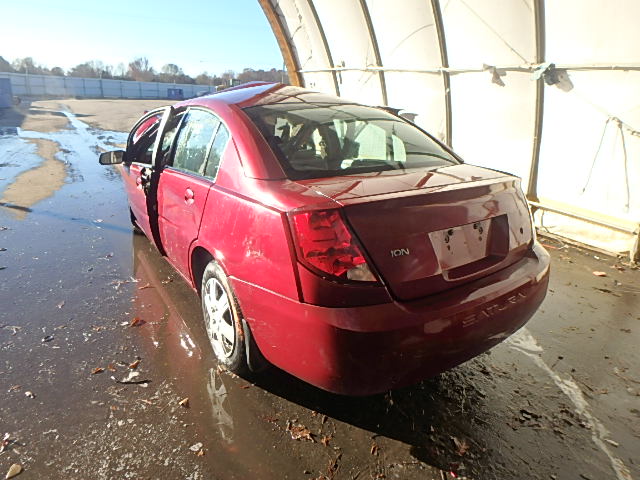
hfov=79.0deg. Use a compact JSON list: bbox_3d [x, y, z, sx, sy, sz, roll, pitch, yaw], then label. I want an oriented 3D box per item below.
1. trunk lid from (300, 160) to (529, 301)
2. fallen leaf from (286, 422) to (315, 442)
[{"bbox_3d":[0.513,-0.097,1.810,1.190,0.390,0.630,-11,24,-32],"label":"trunk lid"},{"bbox_3d":[-0.086,0.872,1.769,0.137,0.030,0.099,4,20,6],"label":"fallen leaf"}]

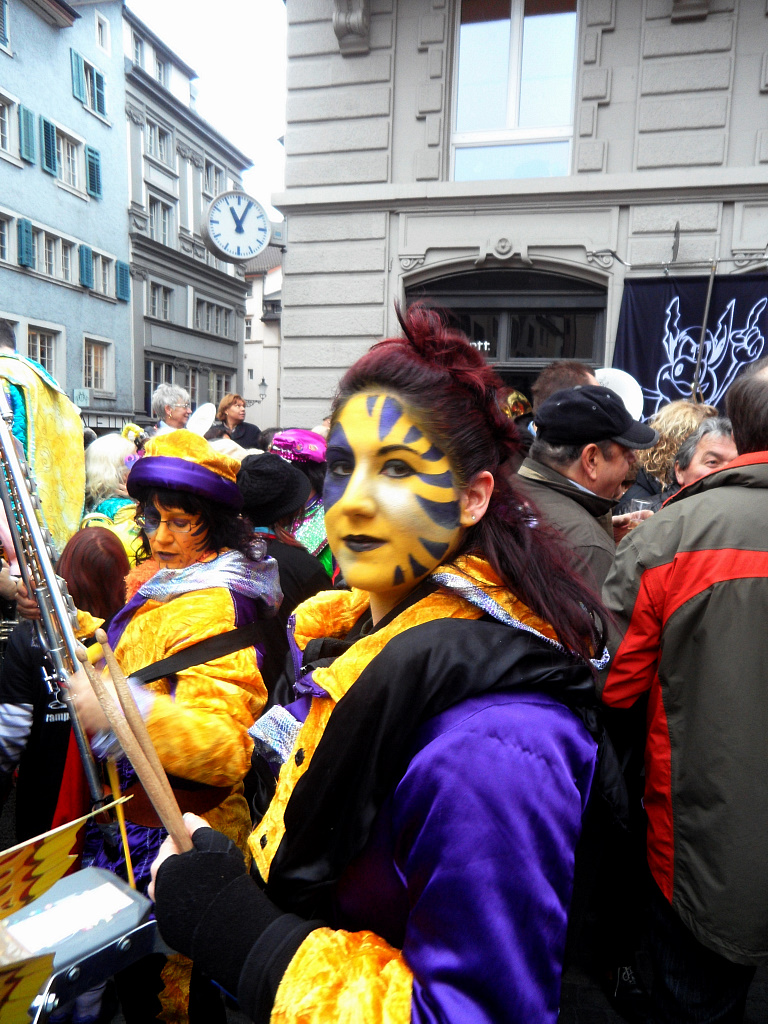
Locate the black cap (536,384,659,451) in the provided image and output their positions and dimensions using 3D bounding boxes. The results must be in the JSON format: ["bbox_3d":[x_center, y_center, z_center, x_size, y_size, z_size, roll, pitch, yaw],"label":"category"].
[{"bbox_3d":[0.442,-0.195,1.460,0.260,0.130,0.180,-1,8,-17],"label":"black cap"}]

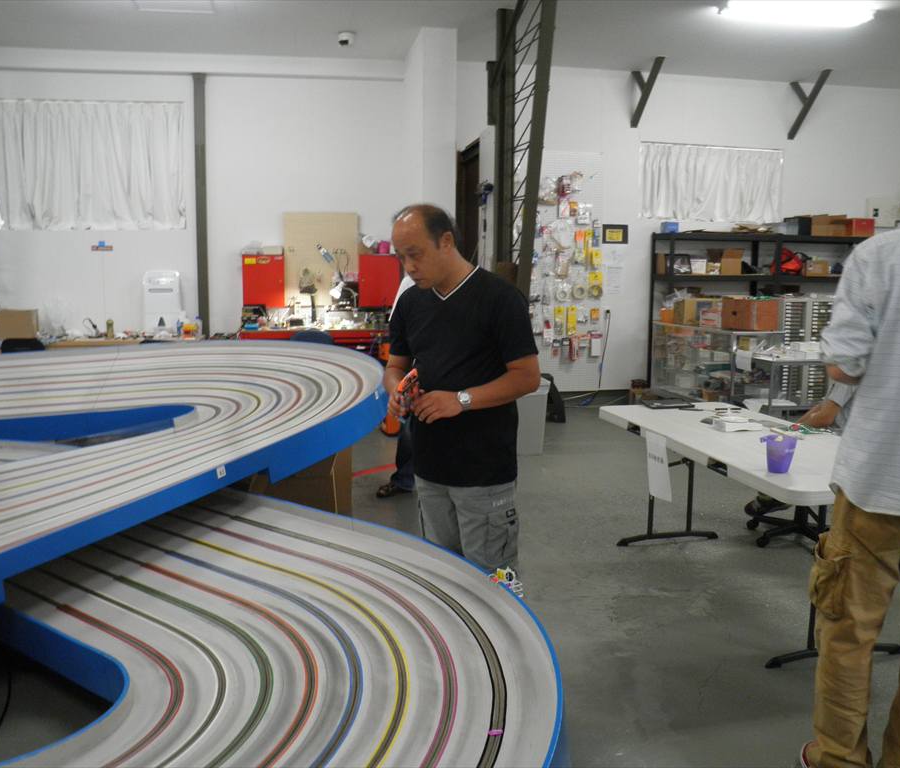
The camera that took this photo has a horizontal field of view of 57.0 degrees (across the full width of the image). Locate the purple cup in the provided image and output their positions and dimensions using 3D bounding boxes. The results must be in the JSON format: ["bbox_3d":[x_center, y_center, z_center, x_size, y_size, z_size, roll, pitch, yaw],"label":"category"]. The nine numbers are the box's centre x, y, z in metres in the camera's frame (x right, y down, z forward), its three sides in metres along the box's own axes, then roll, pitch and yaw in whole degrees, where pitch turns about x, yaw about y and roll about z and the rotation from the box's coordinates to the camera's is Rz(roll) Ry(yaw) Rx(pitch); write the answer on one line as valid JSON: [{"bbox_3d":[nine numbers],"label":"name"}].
[{"bbox_3d":[1.166,0.249,2.946,0.120,0.122,0.108,4,8,22],"label":"purple cup"}]

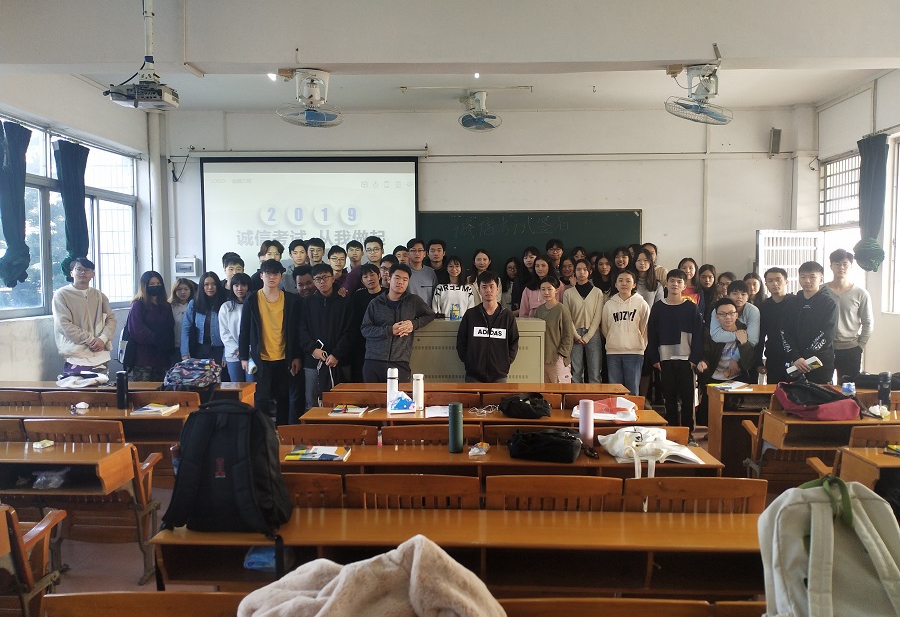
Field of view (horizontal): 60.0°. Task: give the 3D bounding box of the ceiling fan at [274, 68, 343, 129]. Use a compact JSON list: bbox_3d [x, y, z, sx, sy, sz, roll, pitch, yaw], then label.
[{"bbox_3d":[-0.946,-1.429,5.289,0.460,0.392,0.460,0,3,0],"label":"ceiling fan"}]

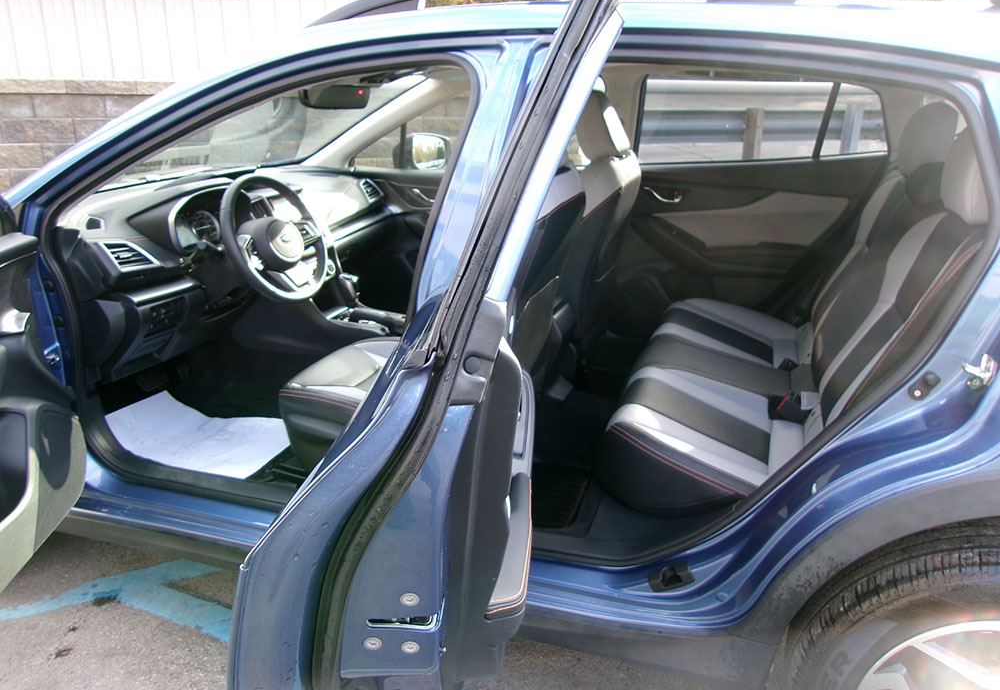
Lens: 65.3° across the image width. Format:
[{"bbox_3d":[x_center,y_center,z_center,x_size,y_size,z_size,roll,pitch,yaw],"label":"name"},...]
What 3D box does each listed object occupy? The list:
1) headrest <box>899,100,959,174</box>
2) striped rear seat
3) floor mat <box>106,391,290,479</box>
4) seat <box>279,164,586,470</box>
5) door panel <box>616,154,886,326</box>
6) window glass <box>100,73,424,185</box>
[{"bbox_3d":[1.185,-0.562,2.141,0.130,0.210,0.270,7,20,20],"label":"headrest"},{"bbox_3d":[0.799,-0.148,2.022,0.860,0.890,1.260,7,20,20],"label":"striped rear seat"},{"bbox_3d":[-0.912,0.266,2.395,0.640,0.050,0.420,7,20,20],"label":"floor mat"},{"bbox_3d":[-0.165,-0.111,2.007,0.800,0.920,0.520,7,20,20],"label":"seat"},{"bbox_3d":[0.837,-0.334,2.752,0.900,0.660,0.130,7,20,20],"label":"door panel"},{"bbox_3d":[-0.801,-0.681,2.488,0.840,0.100,1.340,-23,8,27],"label":"window glass"}]

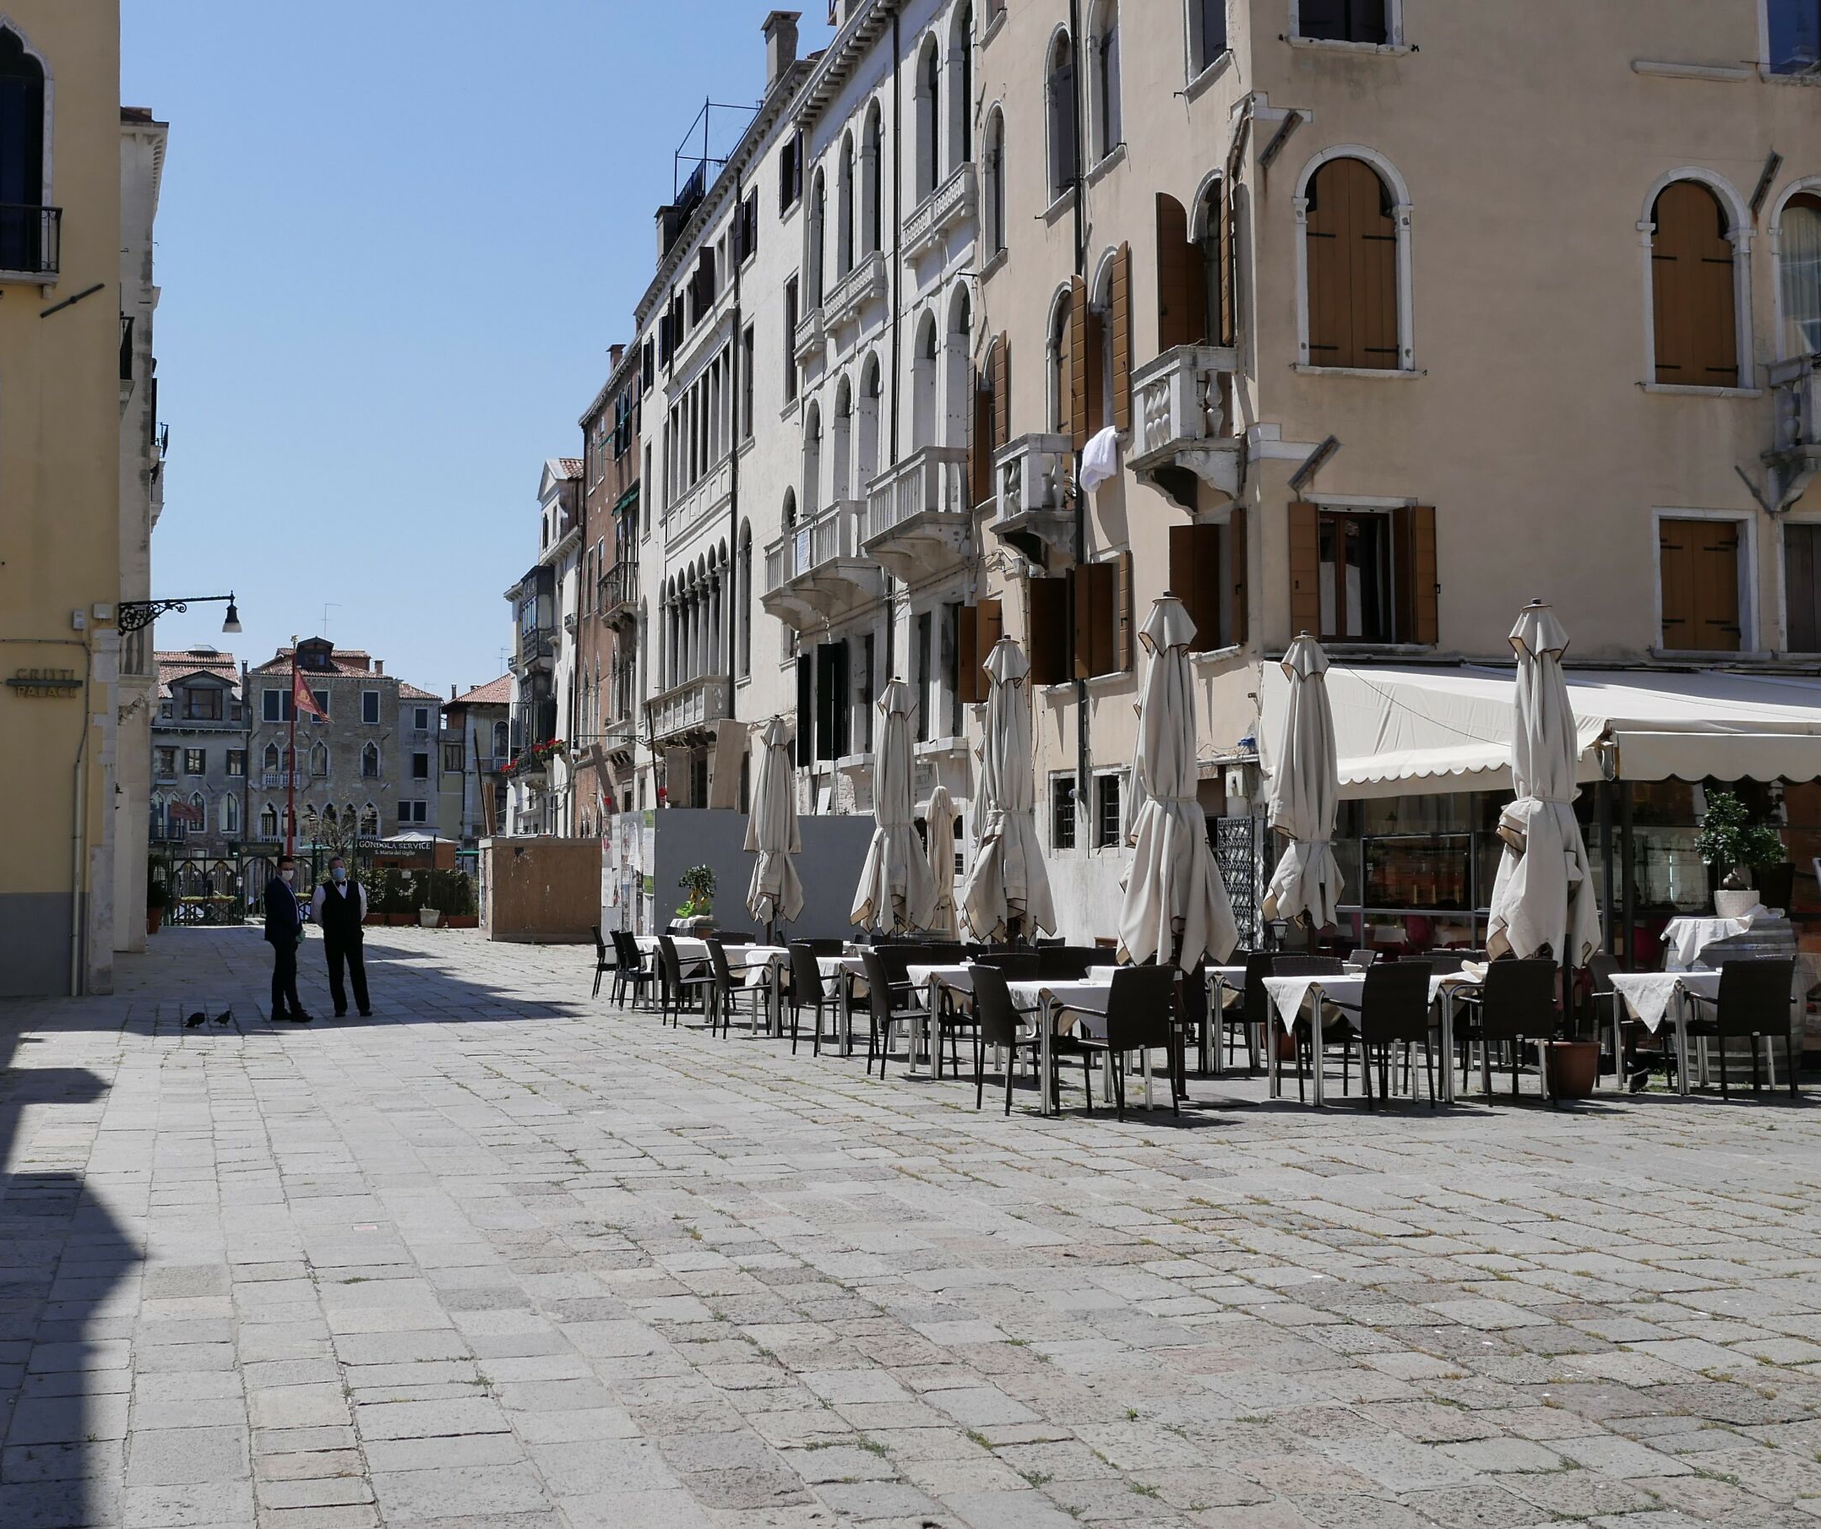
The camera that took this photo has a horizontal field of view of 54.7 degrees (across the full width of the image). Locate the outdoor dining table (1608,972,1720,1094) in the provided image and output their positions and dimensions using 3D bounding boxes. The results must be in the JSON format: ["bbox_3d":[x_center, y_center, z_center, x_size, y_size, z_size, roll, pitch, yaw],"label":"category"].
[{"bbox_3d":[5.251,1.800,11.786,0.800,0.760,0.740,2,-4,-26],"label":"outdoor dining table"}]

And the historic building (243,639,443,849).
[{"bbox_3d":[-37.682,0.942,121.178,13.075,18.150,12.000,0,-4,-5],"label":"historic building"}]

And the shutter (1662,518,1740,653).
[{"bbox_3d":[8.364,-1.904,18.625,0.920,1.430,0.080,1,-4,-10],"label":"shutter"}]

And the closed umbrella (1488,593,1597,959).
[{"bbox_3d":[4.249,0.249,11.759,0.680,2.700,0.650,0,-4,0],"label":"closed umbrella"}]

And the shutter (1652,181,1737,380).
[{"bbox_3d":[9.154,-5.628,20.593,1.140,2.460,0.140,1,-4,-9],"label":"shutter"}]

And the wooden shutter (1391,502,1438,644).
[{"bbox_3d":[5.108,-1.913,17.852,0.460,1.420,0.120,1,-4,-10],"label":"wooden shutter"}]

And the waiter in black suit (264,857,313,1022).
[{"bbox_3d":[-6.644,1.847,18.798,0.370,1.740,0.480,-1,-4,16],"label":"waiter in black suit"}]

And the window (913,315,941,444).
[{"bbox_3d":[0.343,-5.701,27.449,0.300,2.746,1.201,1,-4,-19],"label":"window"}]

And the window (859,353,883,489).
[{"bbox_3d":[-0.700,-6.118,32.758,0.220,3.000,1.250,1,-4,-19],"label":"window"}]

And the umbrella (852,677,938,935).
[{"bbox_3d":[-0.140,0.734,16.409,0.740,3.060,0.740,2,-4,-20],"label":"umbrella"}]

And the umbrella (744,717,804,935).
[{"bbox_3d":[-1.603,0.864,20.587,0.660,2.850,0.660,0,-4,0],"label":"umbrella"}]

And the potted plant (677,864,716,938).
[{"bbox_3d":[-2.865,1.818,23.500,0.500,0.950,0.500,2,-4,-20],"label":"potted plant"}]

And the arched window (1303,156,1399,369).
[{"bbox_3d":[4.965,-5.653,19.886,1.060,2.430,0.090,1,-4,-9],"label":"arched window"}]

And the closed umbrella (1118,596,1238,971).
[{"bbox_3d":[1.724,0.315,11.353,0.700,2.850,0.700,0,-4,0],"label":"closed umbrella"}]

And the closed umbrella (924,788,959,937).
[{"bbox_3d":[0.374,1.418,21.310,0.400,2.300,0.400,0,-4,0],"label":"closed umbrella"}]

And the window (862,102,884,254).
[{"bbox_3d":[-0.646,-9.933,30.074,0.300,2.900,1.180,2,-4,-20],"label":"window"}]

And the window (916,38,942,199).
[{"bbox_3d":[0.376,-10.024,27.631,0.300,2.828,1.168,1,-4,-19],"label":"window"}]

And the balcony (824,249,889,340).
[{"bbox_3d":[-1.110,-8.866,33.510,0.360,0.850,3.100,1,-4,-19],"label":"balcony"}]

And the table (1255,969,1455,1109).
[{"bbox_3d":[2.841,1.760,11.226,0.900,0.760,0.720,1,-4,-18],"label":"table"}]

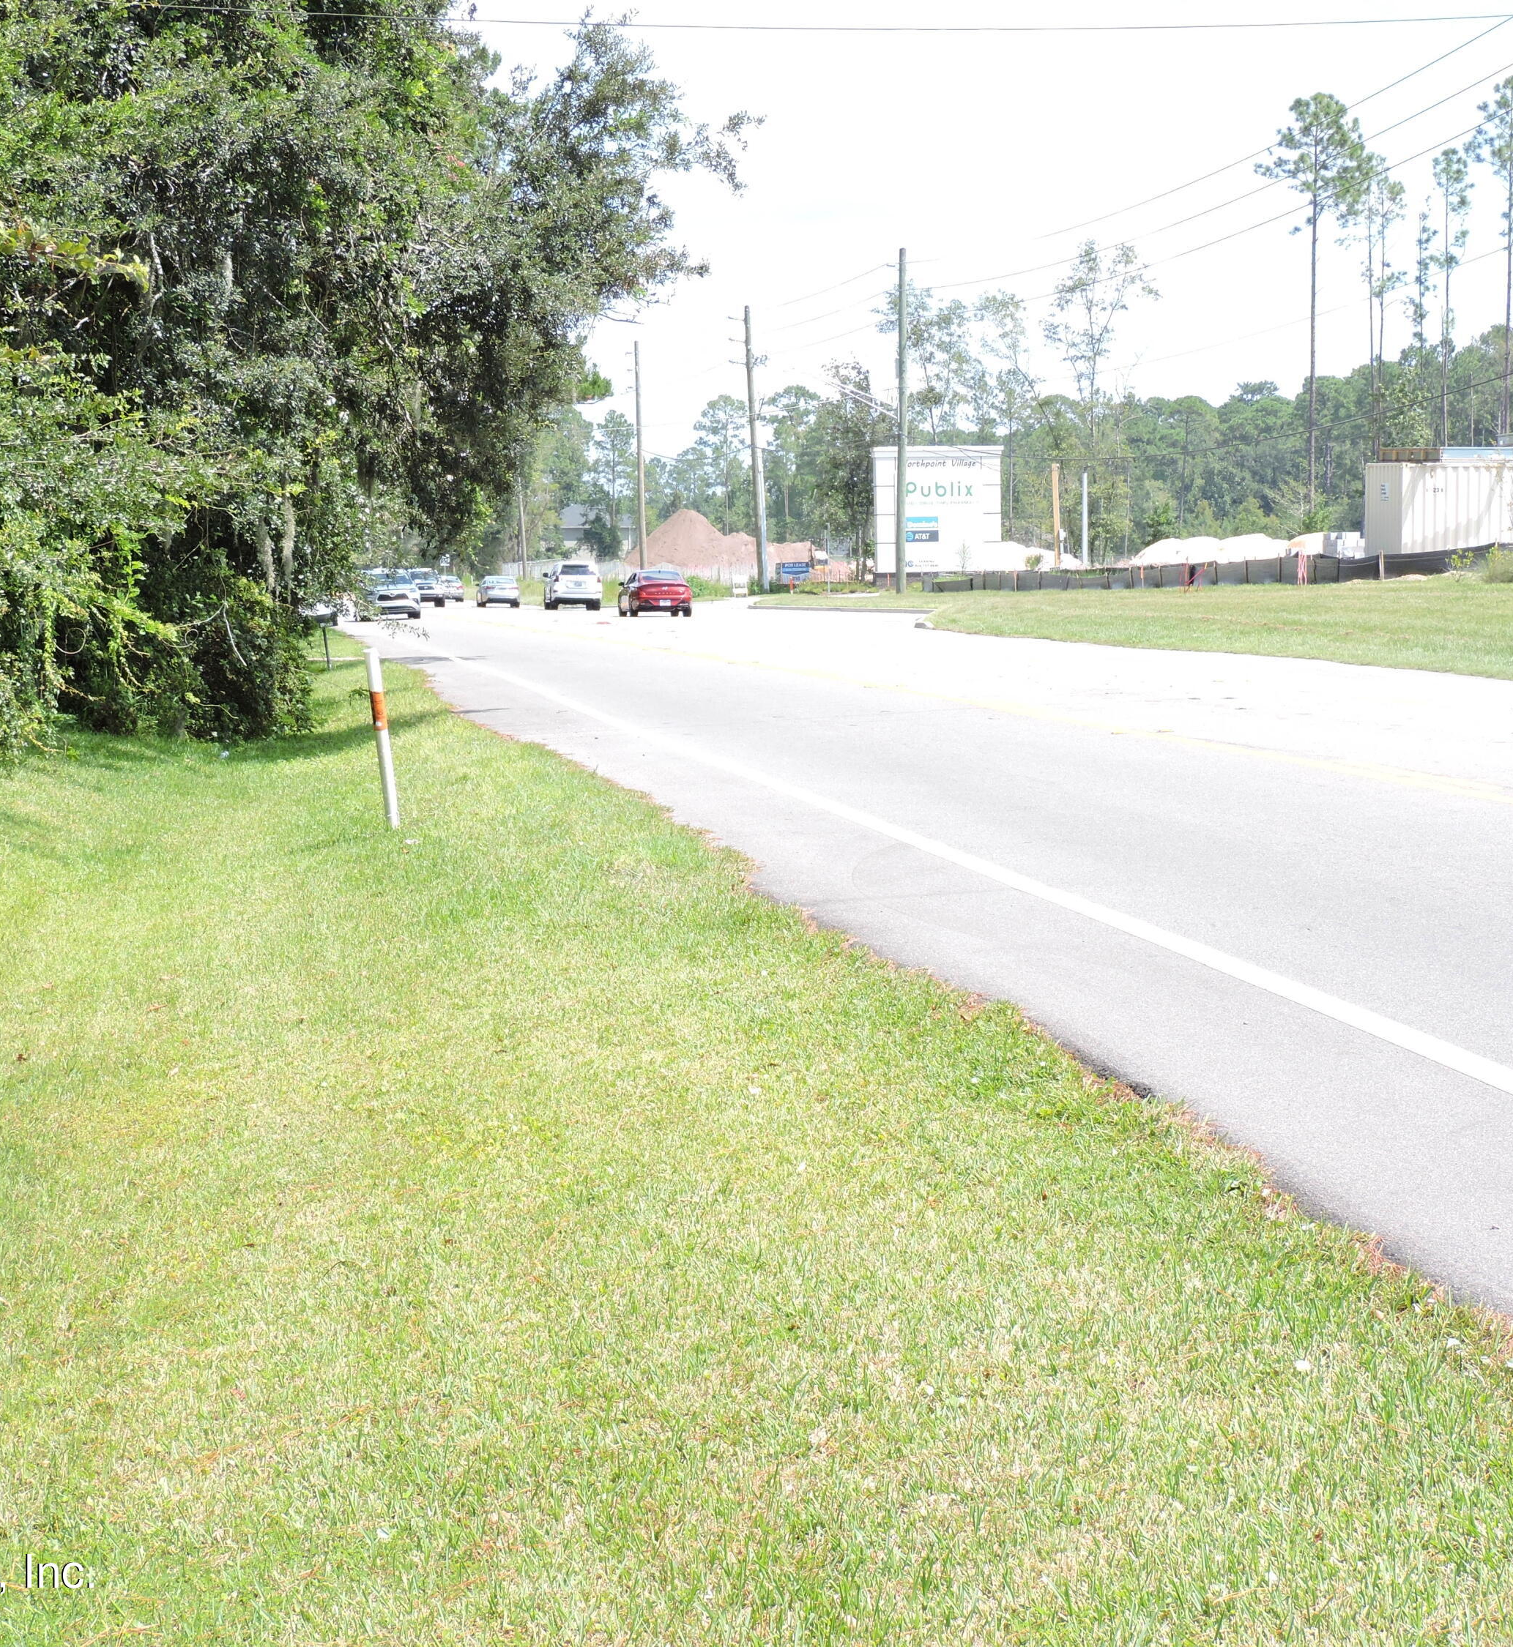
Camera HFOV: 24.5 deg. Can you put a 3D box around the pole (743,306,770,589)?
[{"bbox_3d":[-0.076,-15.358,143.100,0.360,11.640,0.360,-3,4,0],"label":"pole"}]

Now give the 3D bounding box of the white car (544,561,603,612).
[{"bbox_3d":[-6.781,-8.766,129.000,1.900,1.790,4.750,-1,4,-9],"label":"white car"}]

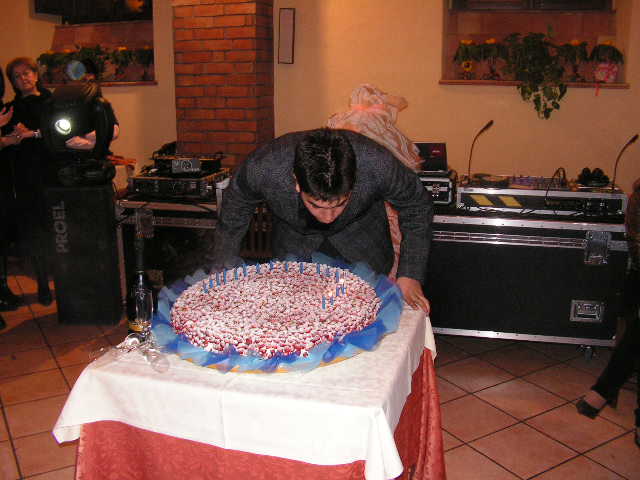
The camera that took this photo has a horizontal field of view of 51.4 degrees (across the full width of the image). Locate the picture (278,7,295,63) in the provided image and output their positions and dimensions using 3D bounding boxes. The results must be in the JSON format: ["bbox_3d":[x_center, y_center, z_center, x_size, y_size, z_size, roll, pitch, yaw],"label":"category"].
[{"bbox_3d":[-0.241,-1.465,4.784,0.122,0.410,0.025,4,14,16],"label":"picture"}]

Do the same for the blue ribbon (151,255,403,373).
[{"bbox_3d":[-0.133,0.202,2.071,0.770,0.115,0.770,0,13,0],"label":"blue ribbon"}]

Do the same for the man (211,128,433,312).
[{"bbox_3d":[0.010,0.272,2.398,0.730,1.300,0.800,2,14,8],"label":"man"}]

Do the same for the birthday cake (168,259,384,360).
[{"bbox_3d":[-0.136,0.201,2.068,0.640,0.100,0.640,0,13,0],"label":"birthday cake"}]

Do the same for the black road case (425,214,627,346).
[{"bbox_3d":[1.063,0.180,3.816,1.160,0.750,0.630,3,14,13],"label":"black road case"}]

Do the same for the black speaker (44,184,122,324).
[{"bbox_3d":[-1.444,0.071,4.181,0.380,0.850,0.360,-2,14,-9],"label":"black speaker"}]

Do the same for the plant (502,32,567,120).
[{"bbox_3d":[1.464,-1.109,4.537,0.420,0.580,0.340,3,14,13],"label":"plant"}]

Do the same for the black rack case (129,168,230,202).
[{"bbox_3d":[-0.891,-0.363,4.282,0.490,0.135,0.480,3,14,13],"label":"black rack case"}]

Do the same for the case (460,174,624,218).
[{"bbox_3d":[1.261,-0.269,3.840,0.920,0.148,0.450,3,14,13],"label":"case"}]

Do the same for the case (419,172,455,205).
[{"bbox_3d":[0.695,-0.320,4.014,0.230,0.155,0.290,3,14,13],"label":"case"}]

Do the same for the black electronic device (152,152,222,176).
[{"bbox_3d":[-0.826,-0.509,4.339,0.440,0.120,0.300,3,14,13],"label":"black electronic device"}]

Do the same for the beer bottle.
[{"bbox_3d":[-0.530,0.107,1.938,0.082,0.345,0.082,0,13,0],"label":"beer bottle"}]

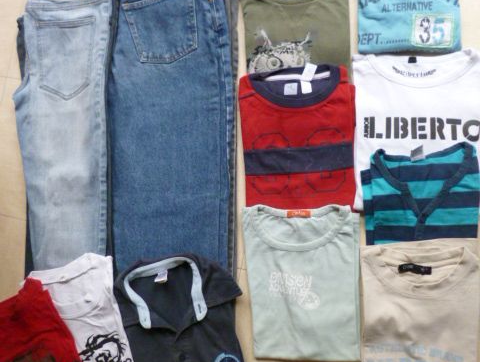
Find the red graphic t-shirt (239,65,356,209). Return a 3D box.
[{"bbox_3d":[0.113,-0.071,0.852,0.220,0.030,0.292,-2,85,11],"label":"red graphic t-shirt"}]

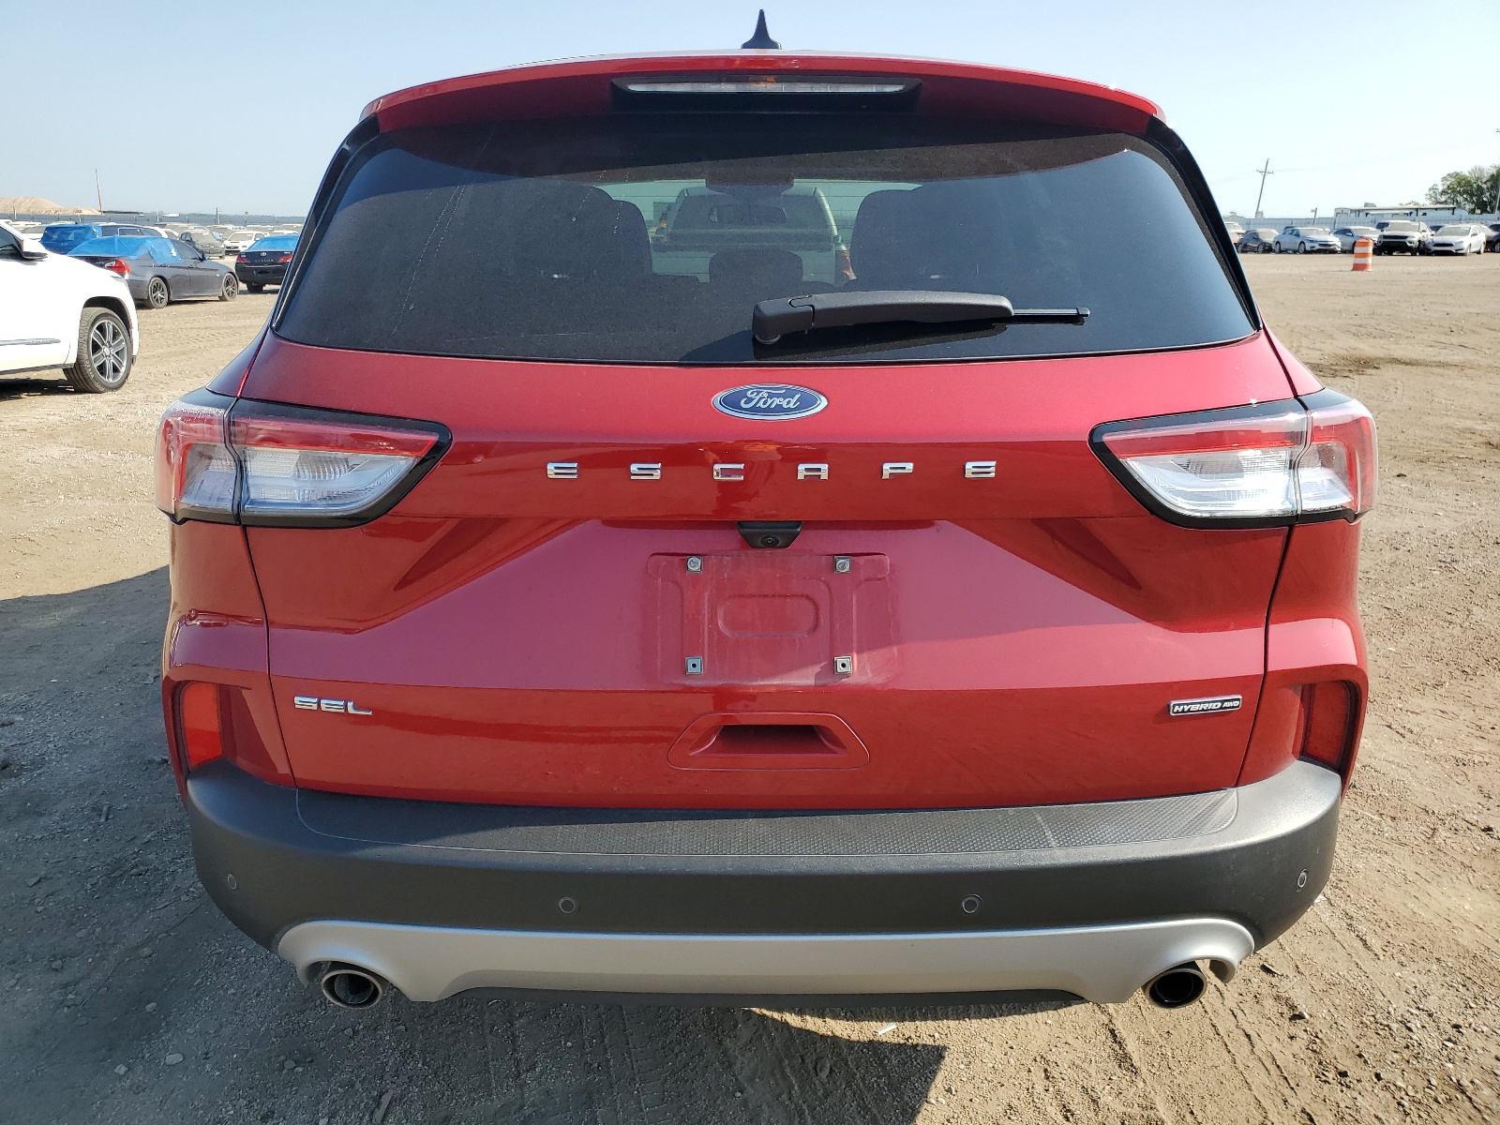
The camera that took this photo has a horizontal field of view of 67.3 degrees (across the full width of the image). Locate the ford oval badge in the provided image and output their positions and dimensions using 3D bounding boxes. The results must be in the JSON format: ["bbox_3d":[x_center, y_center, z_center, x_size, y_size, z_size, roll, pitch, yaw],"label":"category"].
[{"bbox_3d":[0.024,-0.189,1.330,0.137,0.055,0.012,0,-16,0],"label":"ford oval badge"}]

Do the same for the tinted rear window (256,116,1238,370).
[{"bbox_3d":[0.022,-0.397,1.463,1.260,0.385,0.130,0,-17,0],"label":"tinted rear window"}]

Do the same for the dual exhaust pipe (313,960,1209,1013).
[{"bbox_3d":[0.020,0.534,1.535,1.170,0.082,0.150,0,16,0],"label":"dual exhaust pipe"}]

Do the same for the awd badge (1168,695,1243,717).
[{"bbox_3d":[0.569,0.179,1.405,0.098,0.020,0.006,-3,14,-11],"label":"awd badge"}]

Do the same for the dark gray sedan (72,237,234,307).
[{"bbox_3d":[-13.250,-6.470,25.050,1.820,1.420,4.520,2,17,7],"label":"dark gray sedan"}]

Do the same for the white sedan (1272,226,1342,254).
[{"bbox_3d":[30.750,-17.720,62.150,1.850,1.460,4.900,0,17,0],"label":"white sedan"}]

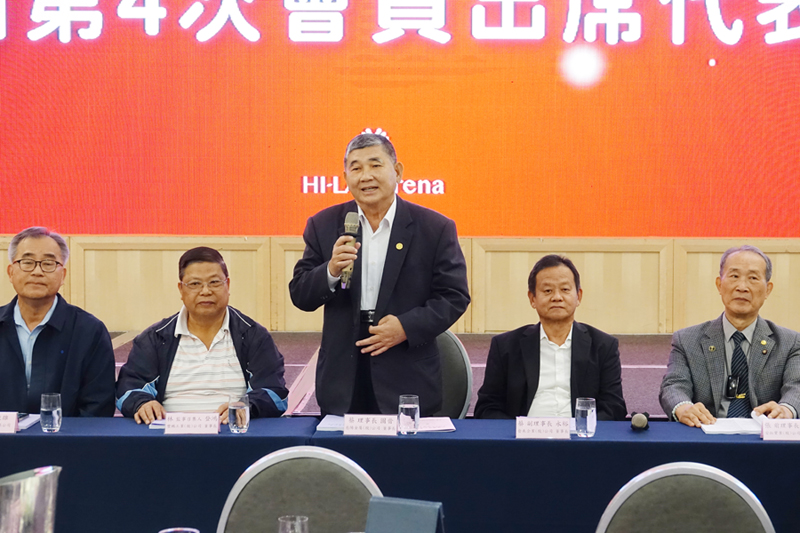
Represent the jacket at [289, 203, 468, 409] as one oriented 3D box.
[{"bbox_3d":[-0.069,0.147,5.914,0.605,0.780,0.380,0,2,7],"label":"jacket"}]

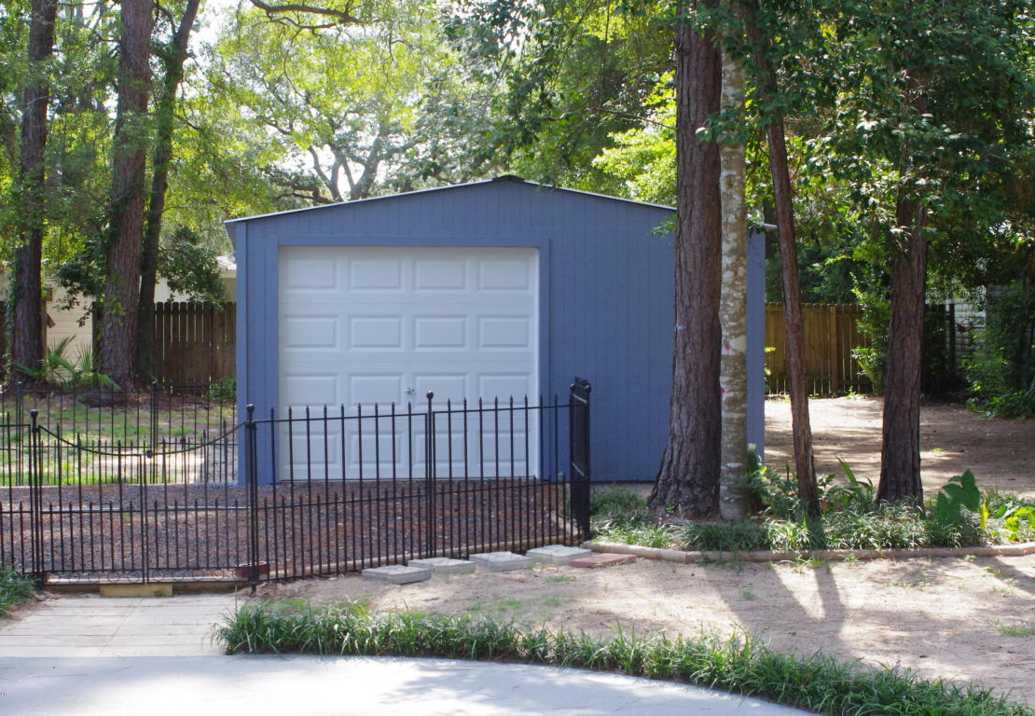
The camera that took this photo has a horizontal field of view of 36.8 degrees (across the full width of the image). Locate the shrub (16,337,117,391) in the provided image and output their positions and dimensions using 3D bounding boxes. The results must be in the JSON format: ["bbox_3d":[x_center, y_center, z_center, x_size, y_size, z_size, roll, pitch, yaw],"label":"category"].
[{"bbox_3d":[-7.955,0.140,27.500,1.680,0.960,1.400,0,1,0],"label":"shrub"}]

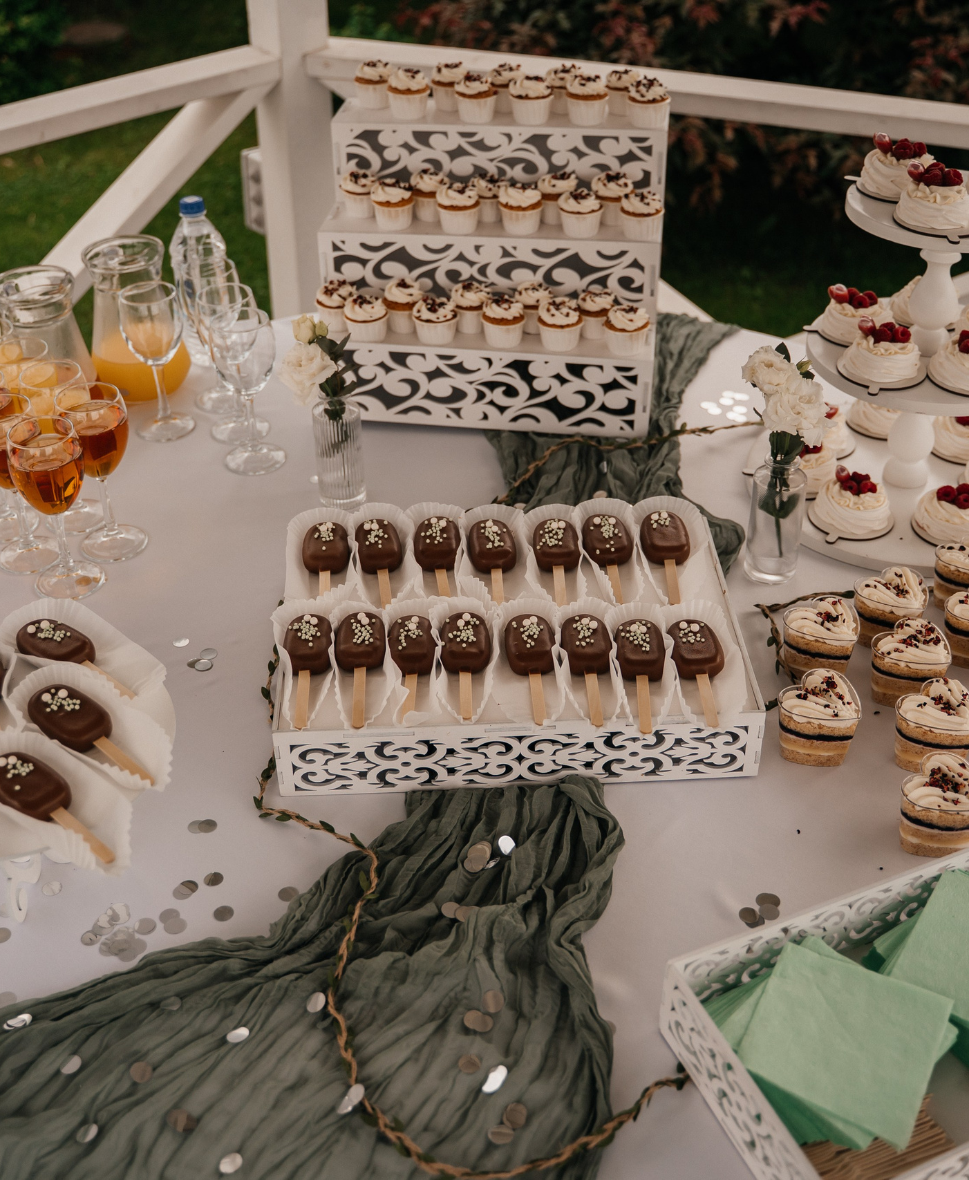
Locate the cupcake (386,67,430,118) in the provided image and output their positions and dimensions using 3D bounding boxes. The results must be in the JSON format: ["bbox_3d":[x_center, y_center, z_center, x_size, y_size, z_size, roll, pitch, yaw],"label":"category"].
[{"bbox_3d":[-0.093,-0.609,1.688,0.052,0.054,0.052,4,36,8],"label":"cupcake"}]

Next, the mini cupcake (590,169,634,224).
[{"bbox_3d":[0.158,-0.488,1.705,0.055,0.057,0.055,5,36,8],"label":"mini cupcake"}]

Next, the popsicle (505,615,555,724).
[{"bbox_3d":[0.044,0.068,1.213,0.046,0.023,0.149,-2,36,-2],"label":"popsicle"}]

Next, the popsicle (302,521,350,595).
[{"bbox_3d":[-0.153,-0.022,1.318,0.043,0.022,0.149,-4,36,-3],"label":"popsicle"}]

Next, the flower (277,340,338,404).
[{"bbox_3d":[-0.187,-0.229,1.452,0.064,0.062,0.058,10,37,16],"label":"flower"}]

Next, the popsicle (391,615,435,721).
[{"bbox_3d":[-0.067,0.067,1.217,0.046,0.023,0.143,0,36,1],"label":"popsicle"}]

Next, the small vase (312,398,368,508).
[{"bbox_3d":[-0.159,-0.154,1.518,0.052,0.120,0.052,-2,35,0],"label":"small vase"}]

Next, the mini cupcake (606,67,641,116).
[{"bbox_3d":[0.174,-0.609,1.679,0.052,0.054,0.052,4,36,7],"label":"mini cupcake"}]

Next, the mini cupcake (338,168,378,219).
[{"bbox_3d":[-0.159,-0.500,1.731,0.053,0.054,0.053,5,36,8],"label":"mini cupcake"}]

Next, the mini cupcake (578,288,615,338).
[{"bbox_3d":[0.131,-0.330,1.639,0.051,0.051,0.051,4,36,8],"label":"mini cupcake"}]

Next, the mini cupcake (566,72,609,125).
[{"bbox_3d":[0.127,-0.607,1.695,0.054,0.055,0.054,5,36,8],"label":"mini cupcake"}]

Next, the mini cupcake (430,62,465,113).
[{"bbox_3d":[-0.047,-0.649,1.771,0.049,0.058,0.049,0,35,0],"label":"mini cupcake"}]

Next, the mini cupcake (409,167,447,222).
[{"bbox_3d":[-0.071,-0.517,1.794,0.054,0.057,0.054,0,35,0],"label":"mini cupcake"}]

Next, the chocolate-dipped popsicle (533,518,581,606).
[{"bbox_3d":[0.074,-0.029,1.367,0.046,0.020,0.155,0,35,0],"label":"chocolate-dipped popsicle"}]

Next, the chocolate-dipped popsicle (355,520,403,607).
[{"bbox_3d":[-0.102,-0.029,1.370,0.046,0.020,0.155,-5,35,-6],"label":"chocolate-dipped popsicle"}]

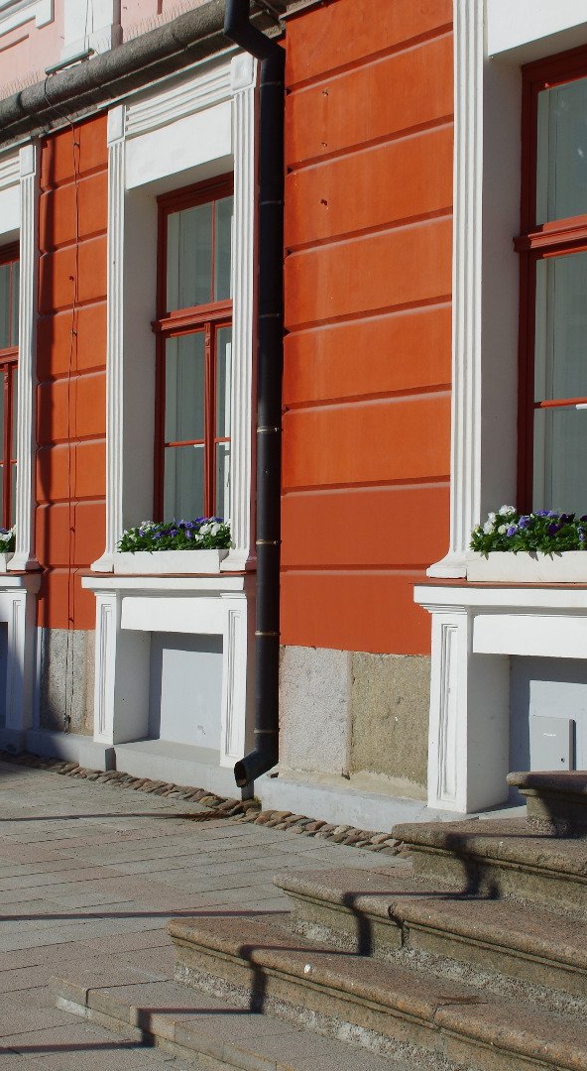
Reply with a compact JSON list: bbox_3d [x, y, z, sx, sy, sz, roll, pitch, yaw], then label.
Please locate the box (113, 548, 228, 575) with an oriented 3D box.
[{"bbox_3d":[-0.790,0.190,13.040,0.230,0.160,1.460,1,-1,-34],"label":"box"}]

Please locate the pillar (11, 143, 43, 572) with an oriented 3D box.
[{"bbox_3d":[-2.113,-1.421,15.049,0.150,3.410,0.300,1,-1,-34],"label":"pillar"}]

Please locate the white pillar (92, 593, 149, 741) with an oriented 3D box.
[{"bbox_3d":[-1.260,0.966,13.824,0.270,1.120,0.320,1,-1,-34],"label":"white pillar"}]

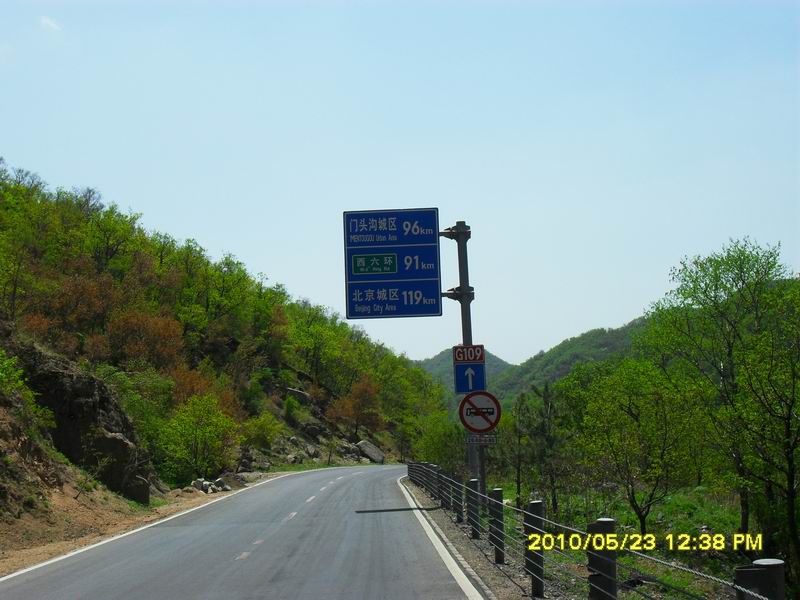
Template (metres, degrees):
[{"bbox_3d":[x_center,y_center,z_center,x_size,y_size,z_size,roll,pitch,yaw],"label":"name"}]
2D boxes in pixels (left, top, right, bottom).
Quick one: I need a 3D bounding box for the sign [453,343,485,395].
[{"bbox_3d":[2.016,1.993,32.533,0.882,1.347,0.060,-2,-7,-2],"label":"sign"}]

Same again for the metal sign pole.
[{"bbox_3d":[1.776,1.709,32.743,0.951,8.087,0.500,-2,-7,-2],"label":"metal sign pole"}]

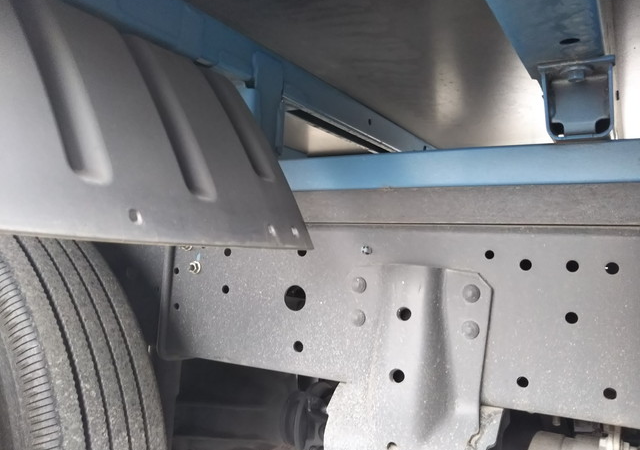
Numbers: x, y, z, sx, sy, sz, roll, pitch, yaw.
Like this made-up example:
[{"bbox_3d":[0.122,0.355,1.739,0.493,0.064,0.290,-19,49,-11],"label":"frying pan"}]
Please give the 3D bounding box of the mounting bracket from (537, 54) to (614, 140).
[{"bbox_3d":[0.294,-0.137,0.636,0.076,0.084,0.067,0,1,27],"label":"mounting bracket"}]

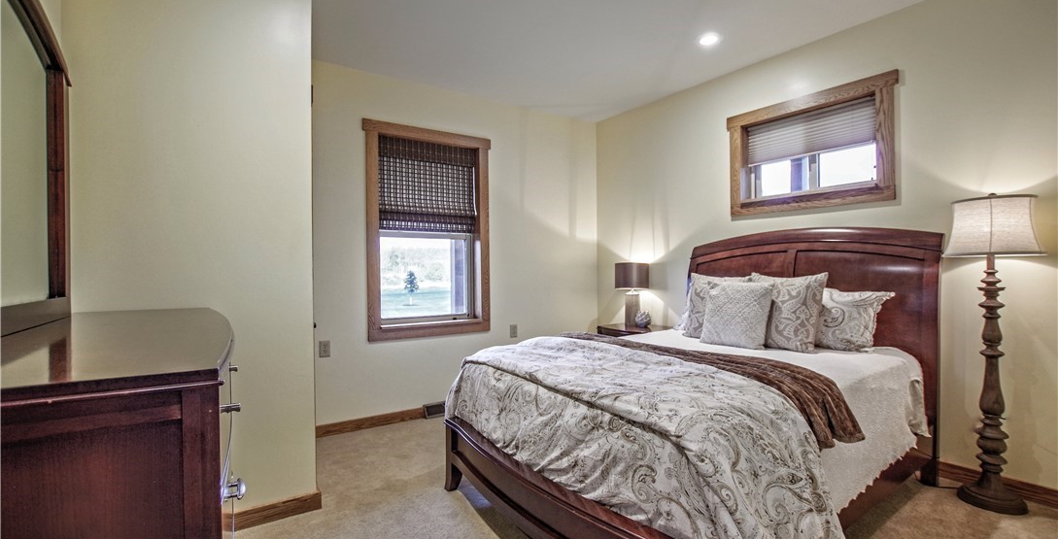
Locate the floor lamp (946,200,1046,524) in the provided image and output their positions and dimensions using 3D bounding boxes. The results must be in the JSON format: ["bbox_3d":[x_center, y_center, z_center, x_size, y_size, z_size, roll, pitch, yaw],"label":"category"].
[{"bbox_3d":[2.362,0.395,2.250,0.350,1.573,0.350,0,0,-36],"label":"floor lamp"}]

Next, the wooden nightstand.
[{"bbox_3d":[0.985,0.860,3.940,0.430,0.660,0.660,0,0,-36],"label":"wooden nightstand"}]

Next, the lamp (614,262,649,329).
[{"bbox_3d":[0.950,0.232,4.040,0.306,0.590,0.306,0,0,0],"label":"lamp"}]

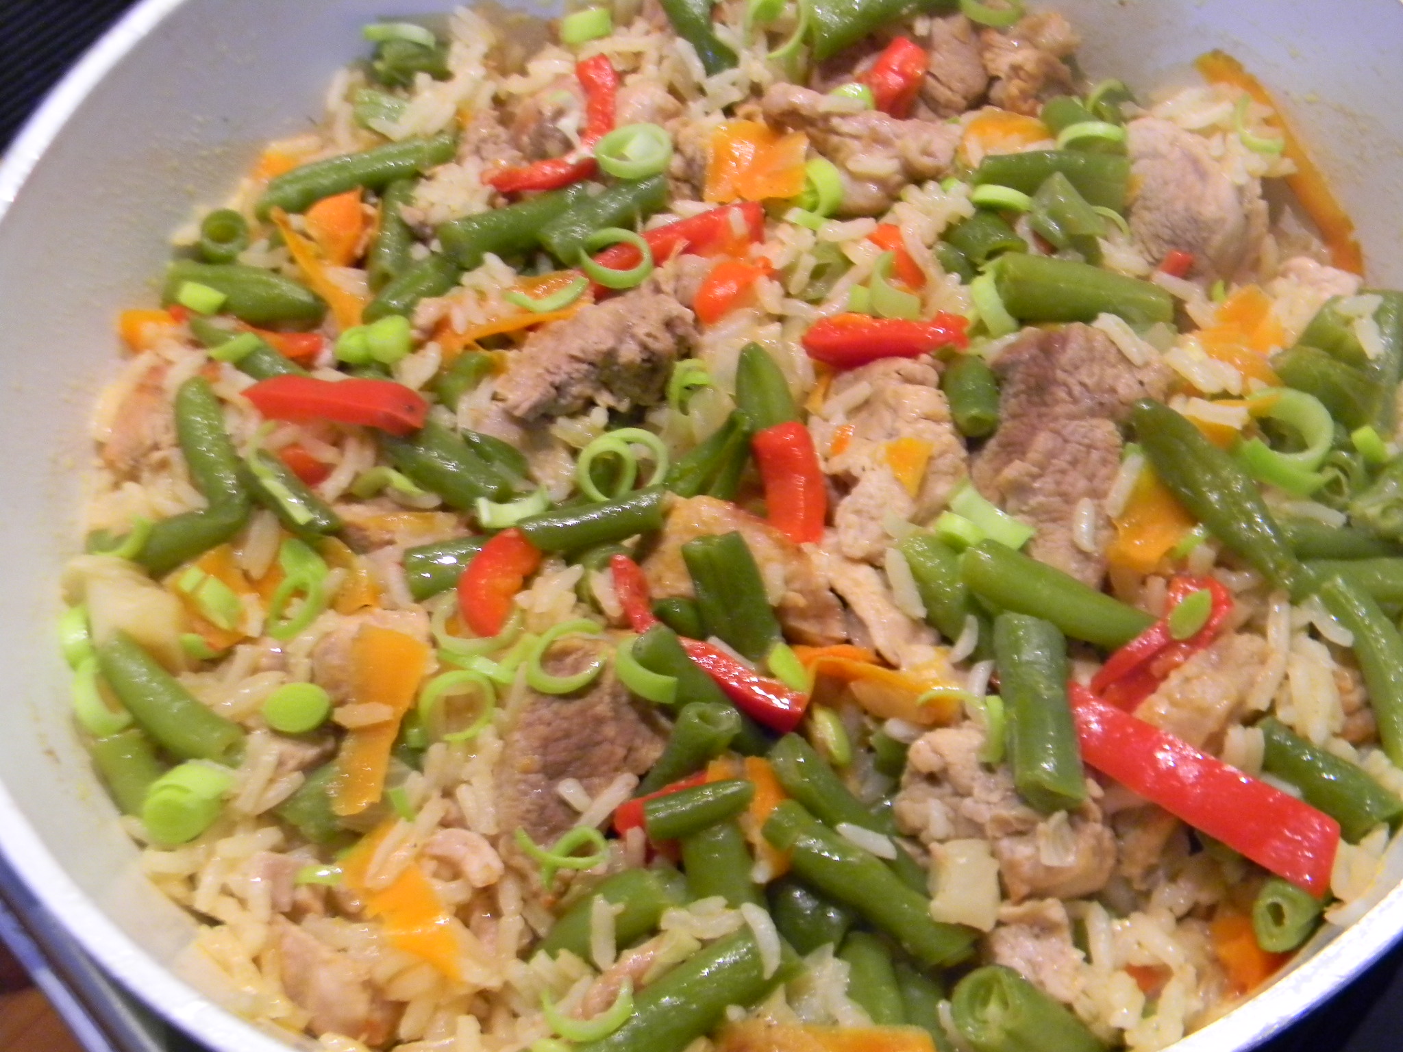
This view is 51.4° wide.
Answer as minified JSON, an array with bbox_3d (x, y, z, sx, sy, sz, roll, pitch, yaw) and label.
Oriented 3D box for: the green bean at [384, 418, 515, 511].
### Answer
[{"bbox_3d":[-0.049,-0.012,0.278,0.029,0.009,0.010,31,68,21],"label":"green bean"}]

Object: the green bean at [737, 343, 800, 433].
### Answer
[{"bbox_3d":[0.013,-0.025,0.277,0.010,0.009,0.024,-13,60,-1],"label":"green bean"}]

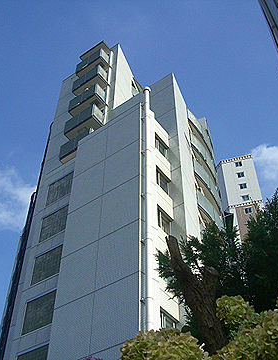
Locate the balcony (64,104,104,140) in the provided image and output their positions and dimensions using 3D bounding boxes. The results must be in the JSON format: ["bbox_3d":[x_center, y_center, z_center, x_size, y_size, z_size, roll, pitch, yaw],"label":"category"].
[{"bbox_3d":[-4.236,-4.338,40.770,2.722,1.583,1.144,-28,-53,24],"label":"balcony"}]

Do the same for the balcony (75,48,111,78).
[{"bbox_3d":[-4.171,-10.130,46.972,2.722,1.501,1.144,-28,-53,24],"label":"balcony"}]

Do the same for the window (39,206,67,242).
[{"bbox_3d":[-4.686,2.503,29.697,2.210,1.900,0.152,-28,-53,24],"label":"window"}]

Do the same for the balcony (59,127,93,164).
[{"bbox_3d":[-4.259,-2.280,38.567,2.722,1.658,1.144,-28,-53,24],"label":"balcony"}]

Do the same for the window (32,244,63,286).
[{"bbox_3d":[-4.708,4.489,27.571,2.210,1.886,0.152,-28,-53,24],"label":"window"}]

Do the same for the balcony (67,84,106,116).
[{"bbox_3d":[-4.214,-6.294,42.864,2.722,1.493,1.144,-28,-53,24],"label":"balcony"}]

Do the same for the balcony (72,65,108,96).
[{"bbox_3d":[-4.192,-8.238,44.947,2.722,1.534,1.144,-28,-53,24],"label":"balcony"}]

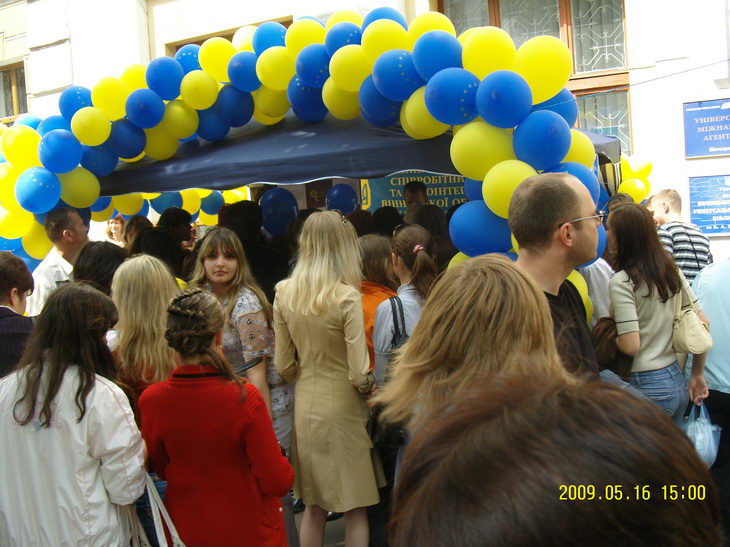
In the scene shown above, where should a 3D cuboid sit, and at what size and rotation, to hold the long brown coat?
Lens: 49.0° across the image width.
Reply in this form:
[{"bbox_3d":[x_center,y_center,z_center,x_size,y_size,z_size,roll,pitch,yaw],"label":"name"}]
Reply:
[{"bbox_3d":[-0.153,0.495,3.280,0.420,0.930,0.320,-3,2,16],"label":"long brown coat"}]

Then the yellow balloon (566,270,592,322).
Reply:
[{"bbox_3d":[0.910,0.111,3.700,0.262,0.275,0.262,-3,2,14],"label":"yellow balloon"}]

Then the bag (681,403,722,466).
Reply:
[{"bbox_3d":[1.365,0.657,3.250,0.175,0.280,0.110,-3,2,14],"label":"bag"}]

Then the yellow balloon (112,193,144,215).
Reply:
[{"bbox_3d":[-1.997,-0.615,6.750,0.260,0.280,0.260,-3,2,0],"label":"yellow balloon"}]

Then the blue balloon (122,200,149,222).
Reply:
[{"bbox_3d":[-1.928,-0.552,6.700,0.250,0.265,0.250,-4,2,-16],"label":"blue balloon"}]

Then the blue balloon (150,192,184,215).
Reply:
[{"bbox_3d":[-1.668,-0.598,6.750,0.260,0.280,0.260,-3,2,0],"label":"blue balloon"}]

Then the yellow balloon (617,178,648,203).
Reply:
[{"bbox_3d":[2.171,-0.645,6.500,0.260,0.280,0.260,-3,2,0],"label":"yellow balloon"}]

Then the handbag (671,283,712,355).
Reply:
[{"bbox_3d":[1.267,0.174,3.100,0.140,0.270,0.250,-3,2,18],"label":"handbag"}]

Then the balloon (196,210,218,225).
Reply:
[{"bbox_3d":[-1.475,-0.582,7.700,0.245,0.260,0.245,-4,2,-11],"label":"balloon"}]

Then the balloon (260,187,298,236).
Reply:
[{"bbox_3d":[-0.576,-0.411,5.400,0.255,0.320,0.255,-4,2,-6],"label":"balloon"}]

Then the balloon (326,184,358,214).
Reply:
[{"bbox_3d":[-0.177,-0.573,6.250,0.245,0.265,0.245,-4,2,-1],"label":"balloon"}]

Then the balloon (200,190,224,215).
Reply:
[{"bbox_3d":[-1.444,-0.671,7.600,0.235,0.250,0.235,-4,2,-10],"label":"balloon"}]

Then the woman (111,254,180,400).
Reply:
[{"bbox_3d":[-0.712,0.748,2.775,0.450,1.630,0.300,-3,2,7],"label":"woman"}]

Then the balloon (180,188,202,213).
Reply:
[{"bbox_3d":[-1.595,-0.647,7.200,0.260,0.280,0.260,-3,2,0],"label":"balloon"}]

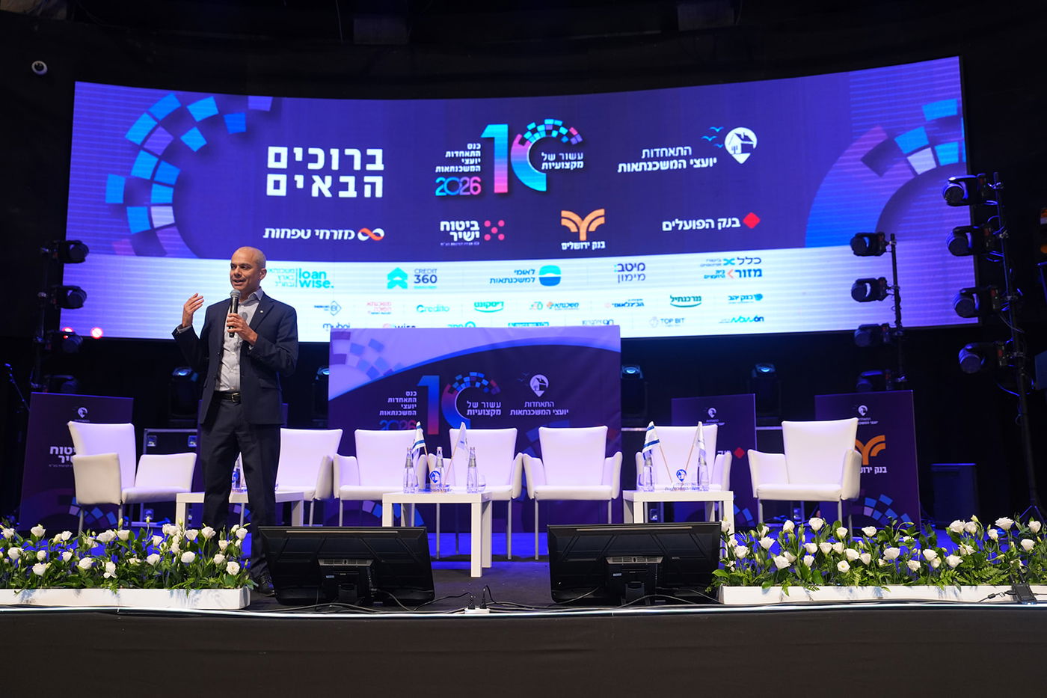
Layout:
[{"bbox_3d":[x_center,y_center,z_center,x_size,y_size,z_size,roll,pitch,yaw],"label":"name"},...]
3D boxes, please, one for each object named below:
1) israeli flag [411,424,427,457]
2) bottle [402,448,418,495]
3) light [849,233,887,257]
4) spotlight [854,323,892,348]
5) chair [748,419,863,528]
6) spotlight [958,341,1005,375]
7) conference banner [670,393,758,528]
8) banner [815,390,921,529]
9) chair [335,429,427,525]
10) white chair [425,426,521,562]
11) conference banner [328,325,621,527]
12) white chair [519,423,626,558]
[{"bbox_3d":[-0.622,0.542,5.357,0.100,0.205,0.055,-1,-8,6],"label":"israeli flag"},{"bbox_3d":[-0.656,0.701,5.190,0.069,0.262,0.069,0,-8,0],"label":"bottle"},{"bbox_3d":[3.847,-1.164,10.057,0.390,0.280,0.300,-2,0,12],"label":"light"},{"bbox_3d":[3.506,-0.140,9.048,0.330,0.250,0.280,-3,2,18],"label":"spotlight"},{"bbox_3d":[1.855,0.909,5.819,0.655,0.895,0.585,-6,-10,33],"label":"chair"},{"bbox_3d":[3.551,0.070,7.001,0.330,0.250,0.280,-3,2,20],"label":"spotlight"},{"bbox_3d":[2.022,1.190,9.551,0.946,1.375,0.050,-6,-10,35],"label":"conference banner"},{"bbox_3d":[3.432,1.120,9.024,0.970,1.350,0.050,-6,-10,37],"label":"banner"},{"bbox_3d":[-1.002,1.016,6.452,0.655,0.895,0.585,0,-8,-1],"label":"chair"},{"bbox_3d":[-0.306,0.987,6.266,0.630,0.880,0.580,-1,-8,4],"label":"white chair"},{"bbox_3d":[-0.460,0.760,8.606,2.799,1.958,0.060,-1,-8,1],"label":"conference banner"},{"bbox_3d":[0.350,0.978,6.244,0.655,0.895,0.585,-1,-8,4],"label":"white chair"}]

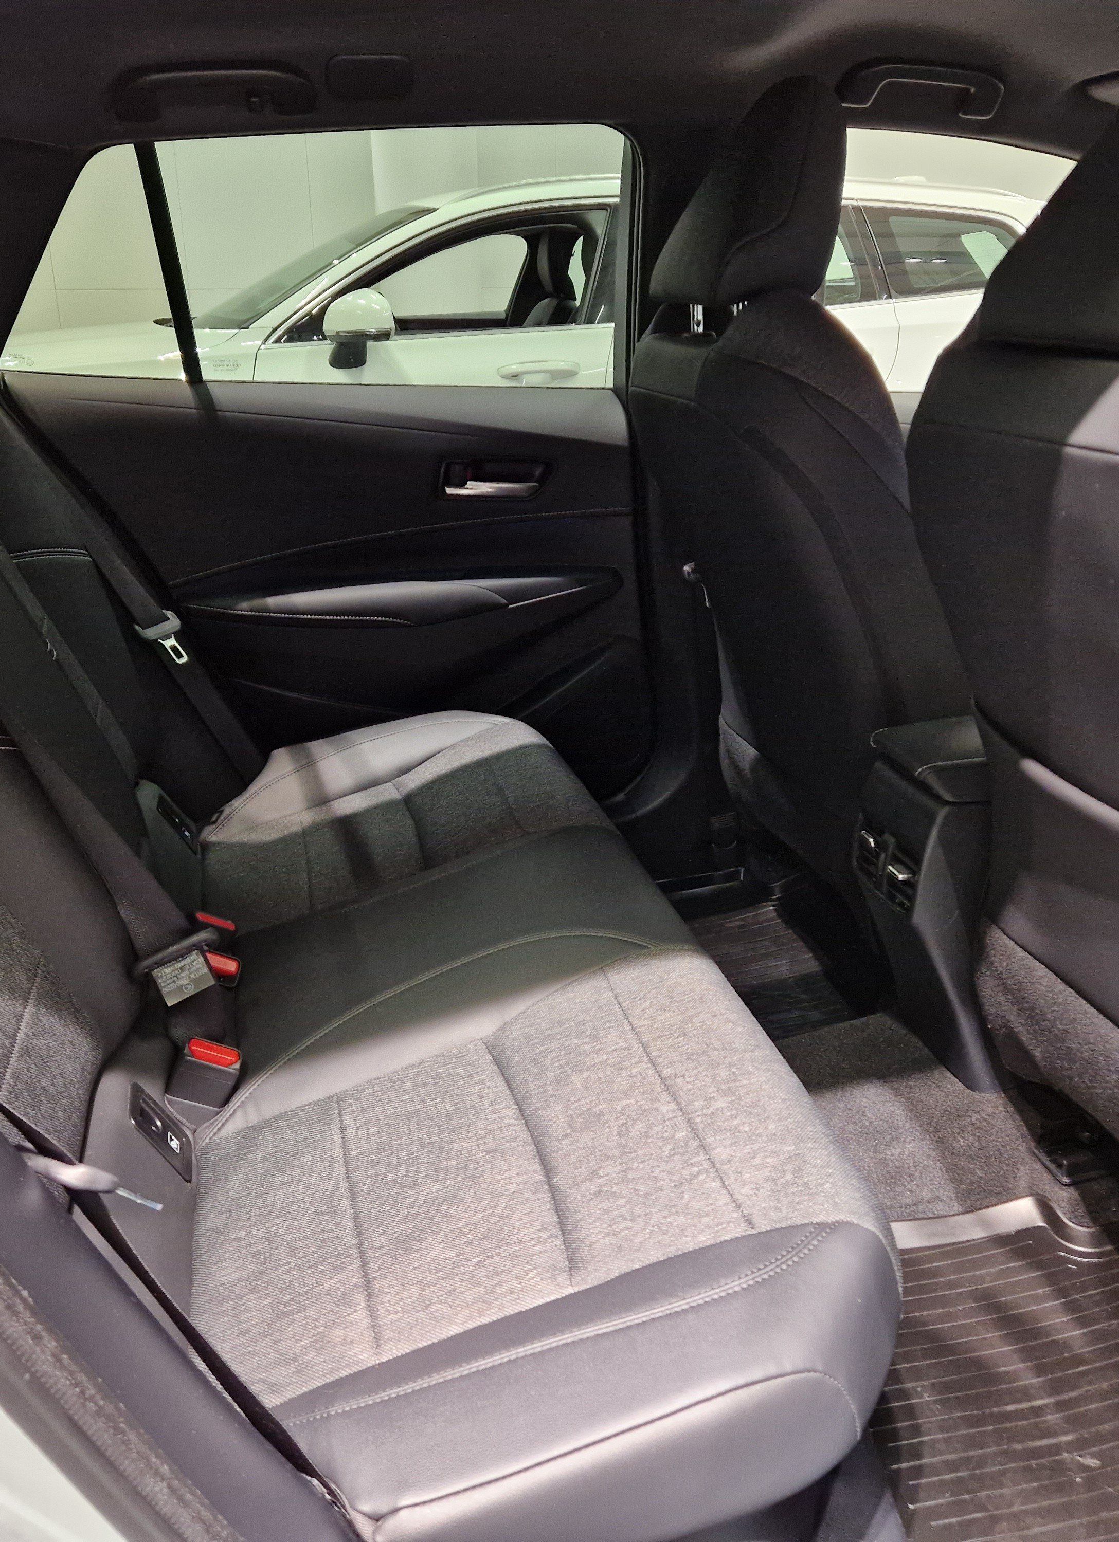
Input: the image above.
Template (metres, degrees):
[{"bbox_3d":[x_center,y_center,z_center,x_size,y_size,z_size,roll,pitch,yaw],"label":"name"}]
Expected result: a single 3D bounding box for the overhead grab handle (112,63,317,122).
[{"bbox_3d":[-0.386,-0.764,1.537,0.222,0.050,0.050,-5,41,-12],"label":"overhead grab handle"}]

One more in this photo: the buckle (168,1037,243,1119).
[{"bbox_3d":[-0.306,0.263,1.180,0.047,0.062,0.030,18,15,-19],"label":"buckle"}]

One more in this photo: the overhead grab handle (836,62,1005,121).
[{"bbox_3d":[0.451,-0.839,1.698,0.212,0.050,0.050,-5,41,-12],"label":"overhead grab handle"}]

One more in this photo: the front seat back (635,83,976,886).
[{"bbox_3d":[0.307,-0.348,1.703,0.280,0.880,0.500,-16,23,-7],"label":"front seat back"}]

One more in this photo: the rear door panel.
[{"bbox_3d":[-0.290,-0.223,1.958,0.860,0.660,0.120,-5,21,-12],"label":"rear door panel"}]

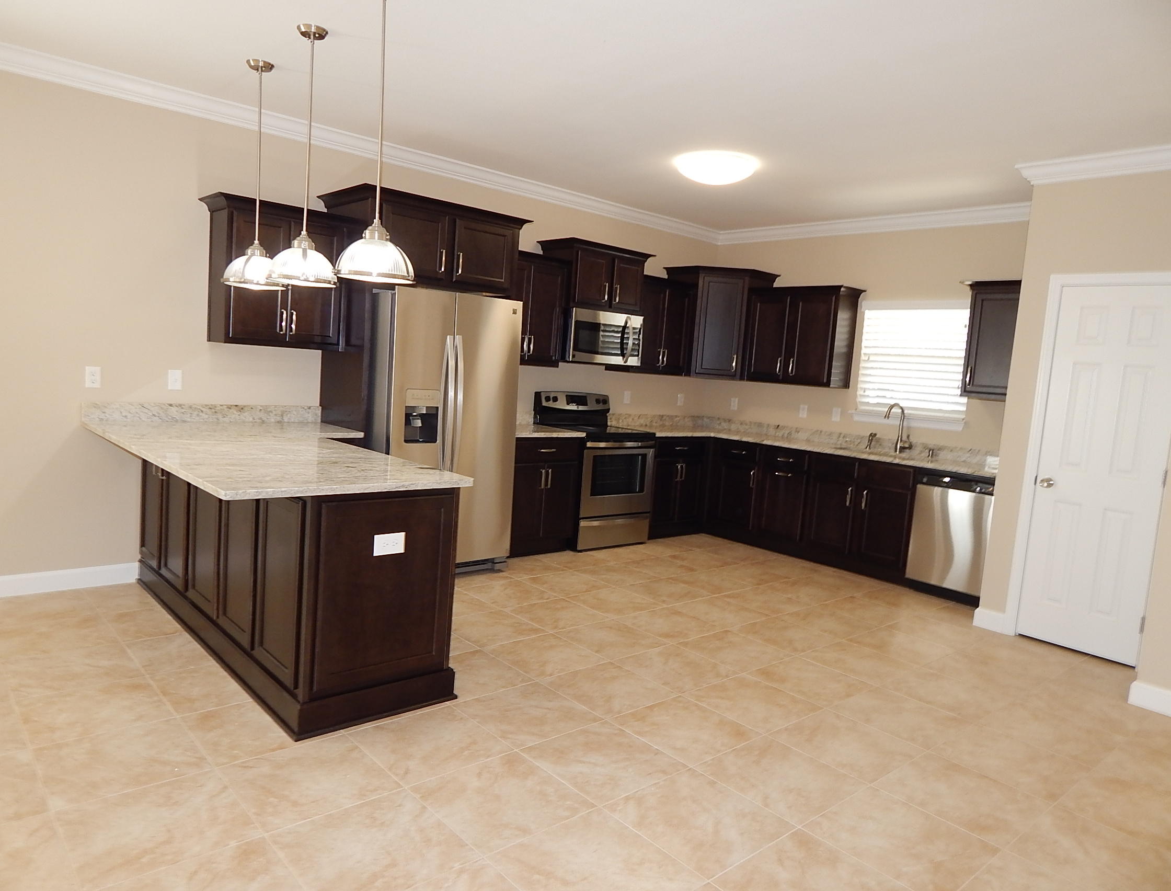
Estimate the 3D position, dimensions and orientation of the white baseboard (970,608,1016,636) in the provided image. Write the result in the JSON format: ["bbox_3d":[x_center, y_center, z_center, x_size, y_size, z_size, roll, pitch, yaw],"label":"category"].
[{"bbox_3d":[2.510,1.071,4.846,0.018,0.114,0.223,-1,8,-42],"label":"white baseboard"}]

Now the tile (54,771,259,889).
[{"bbox_3d":[-1.247,1.103,2.300,0.450,0.010,0.450,-1,8,-42],"label":"tile"}]

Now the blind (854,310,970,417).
[{"bbox_3d":[2.584,-0.656,6.195,0.055,0.874,0.919,-1,8,-42],"label":"blind"}]

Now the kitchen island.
[{"bbox_3d":[-1.579,0.427,3.797,1.042,0.979,2.324,-1,8,-42],"label":"kitchen island"}]

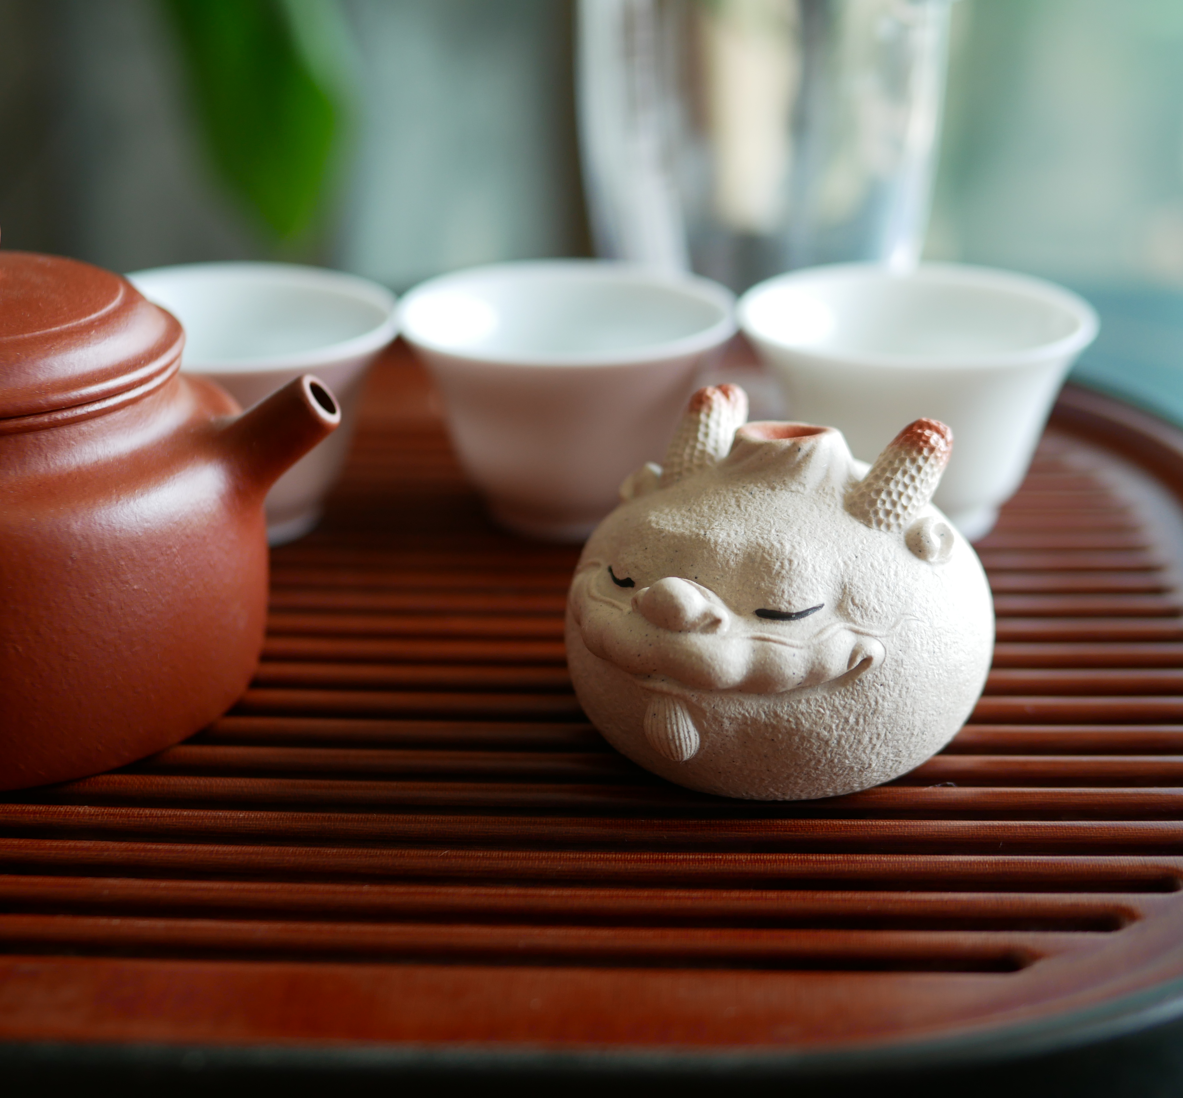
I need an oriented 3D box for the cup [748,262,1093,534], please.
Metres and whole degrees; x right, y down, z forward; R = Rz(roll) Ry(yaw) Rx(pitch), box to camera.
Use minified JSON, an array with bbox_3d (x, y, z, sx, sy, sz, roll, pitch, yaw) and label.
[{"bbox_3d":[0.060,-0.025,0.394,0.064,0.040,0.064,-1,24,0],"label":"cup"}]

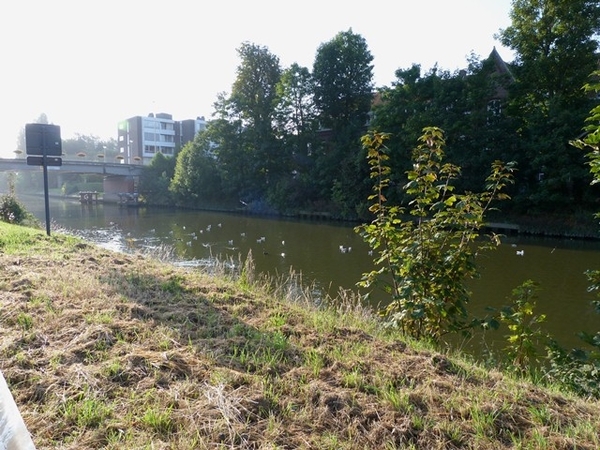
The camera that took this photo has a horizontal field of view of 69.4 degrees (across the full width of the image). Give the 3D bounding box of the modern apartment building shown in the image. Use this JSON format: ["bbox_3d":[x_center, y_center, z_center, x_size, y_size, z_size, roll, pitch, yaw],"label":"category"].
[{"bbox_3d":[-31.562,-20.042,104.000,20.000,12.800,15.000,-6,8,-43],"label":"modern apartment building"}]

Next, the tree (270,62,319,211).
[{"bbox_3d":[-0.540,-10.501,52.000,5.700,17.400,5.700,0,6,0],"label":"tree"}]

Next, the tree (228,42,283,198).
[{"bbox_3d":[-5.854,-13.615,57.000,6.800,20.500,6.800,0,6,0],"label":"tree"}]

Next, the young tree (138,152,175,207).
[{"bbox_3d":[-23.679,-7.561,72.000,6.000,8.700,6.000,0,6,0],"label":"young tree"}]

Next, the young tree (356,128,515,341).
[{"bbox_3d":[1.657,0.116,5.300,1.750,2.500,1.600,0,6,0],"label":"young tree"}]

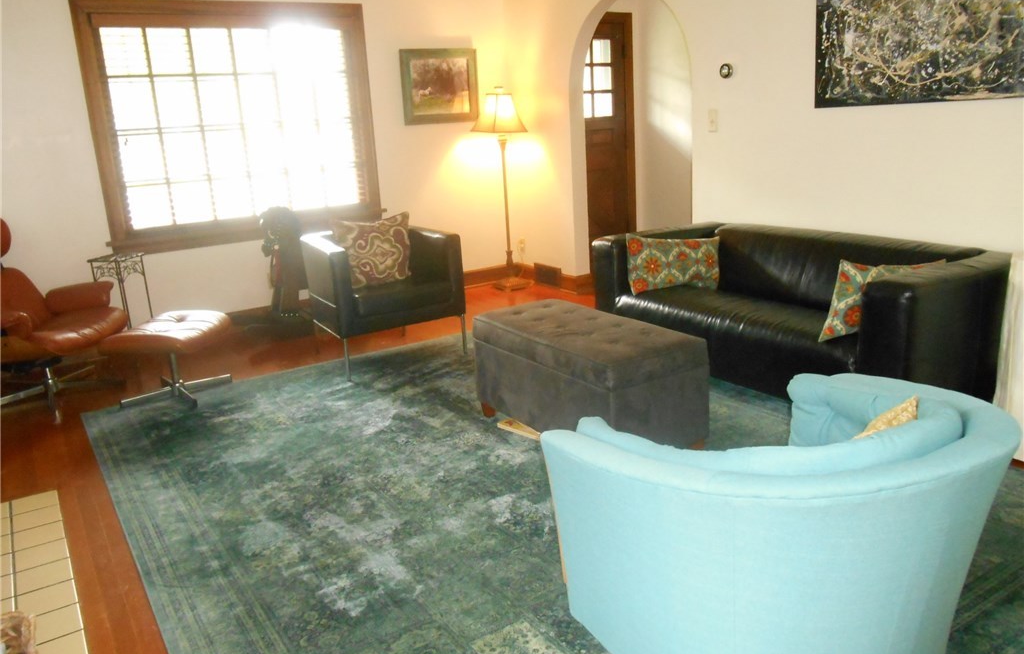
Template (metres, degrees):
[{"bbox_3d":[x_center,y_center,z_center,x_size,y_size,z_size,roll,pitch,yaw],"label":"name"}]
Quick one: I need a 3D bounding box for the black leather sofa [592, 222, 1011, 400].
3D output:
[{"bbox_3d":[1.305,-0.076,3.816,0.880,0.660,1.780,-12,17,-31],"label":"black leather sofa"}]

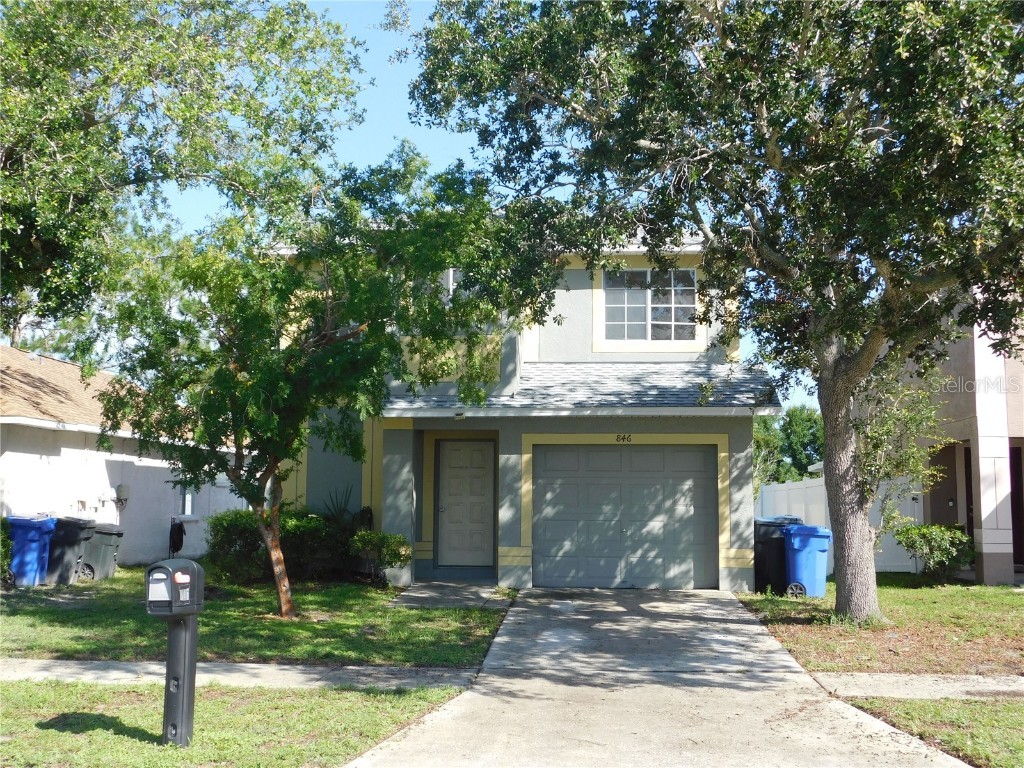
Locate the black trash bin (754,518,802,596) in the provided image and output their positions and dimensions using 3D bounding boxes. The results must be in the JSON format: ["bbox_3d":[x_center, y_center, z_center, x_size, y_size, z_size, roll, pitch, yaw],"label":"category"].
[{"bbox_3d":[4.023,2.564,18.000,0.760,1.140,0.640,0,-5,5],"label":"black trash bin"}]

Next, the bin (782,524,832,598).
[{"bbox_3d":[4.340,2.559,17.350,0.670,1.060,0.580,0,-5,5],"label":"bin"}]

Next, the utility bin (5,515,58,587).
[{"bbox_3d":[-7.545,2.618,18.600,0.680,1.080,0.600,-1,-5,17],"label":"utility bin"}]

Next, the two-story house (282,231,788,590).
[{"bbox_3d":[0.134,0.056,22.945,8.250,6.900,11.050,0,-5,5],"label":"two-story house"}]

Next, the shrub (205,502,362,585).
[{"bbox_3d":[-3.565,2.570,18.968,2.400,1.280,1.250,0,-5,5],"label":"shrub"}]

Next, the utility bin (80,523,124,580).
[{"bbox_3d":[-7.086,2.828,20.400,0.650,0.980,0.570,0,-5,5],"label":"utility bin"}]

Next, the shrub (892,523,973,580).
[{"bbox_3d":[7.285,2.859,20.500,1.300,0.980,1.150,0,-5,5],"label":"shrub"}]

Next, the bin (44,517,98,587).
[{"bbox_3d":[-7.193,2.681,19.300,0.700,1.080,0.610,0,-5,8],"label":"bin"}]

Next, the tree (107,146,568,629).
[{"bbox_3d":[-2.232,0.022,15.006,5.700,5.800,5.100,0,-5,5],"label":"tree"}]

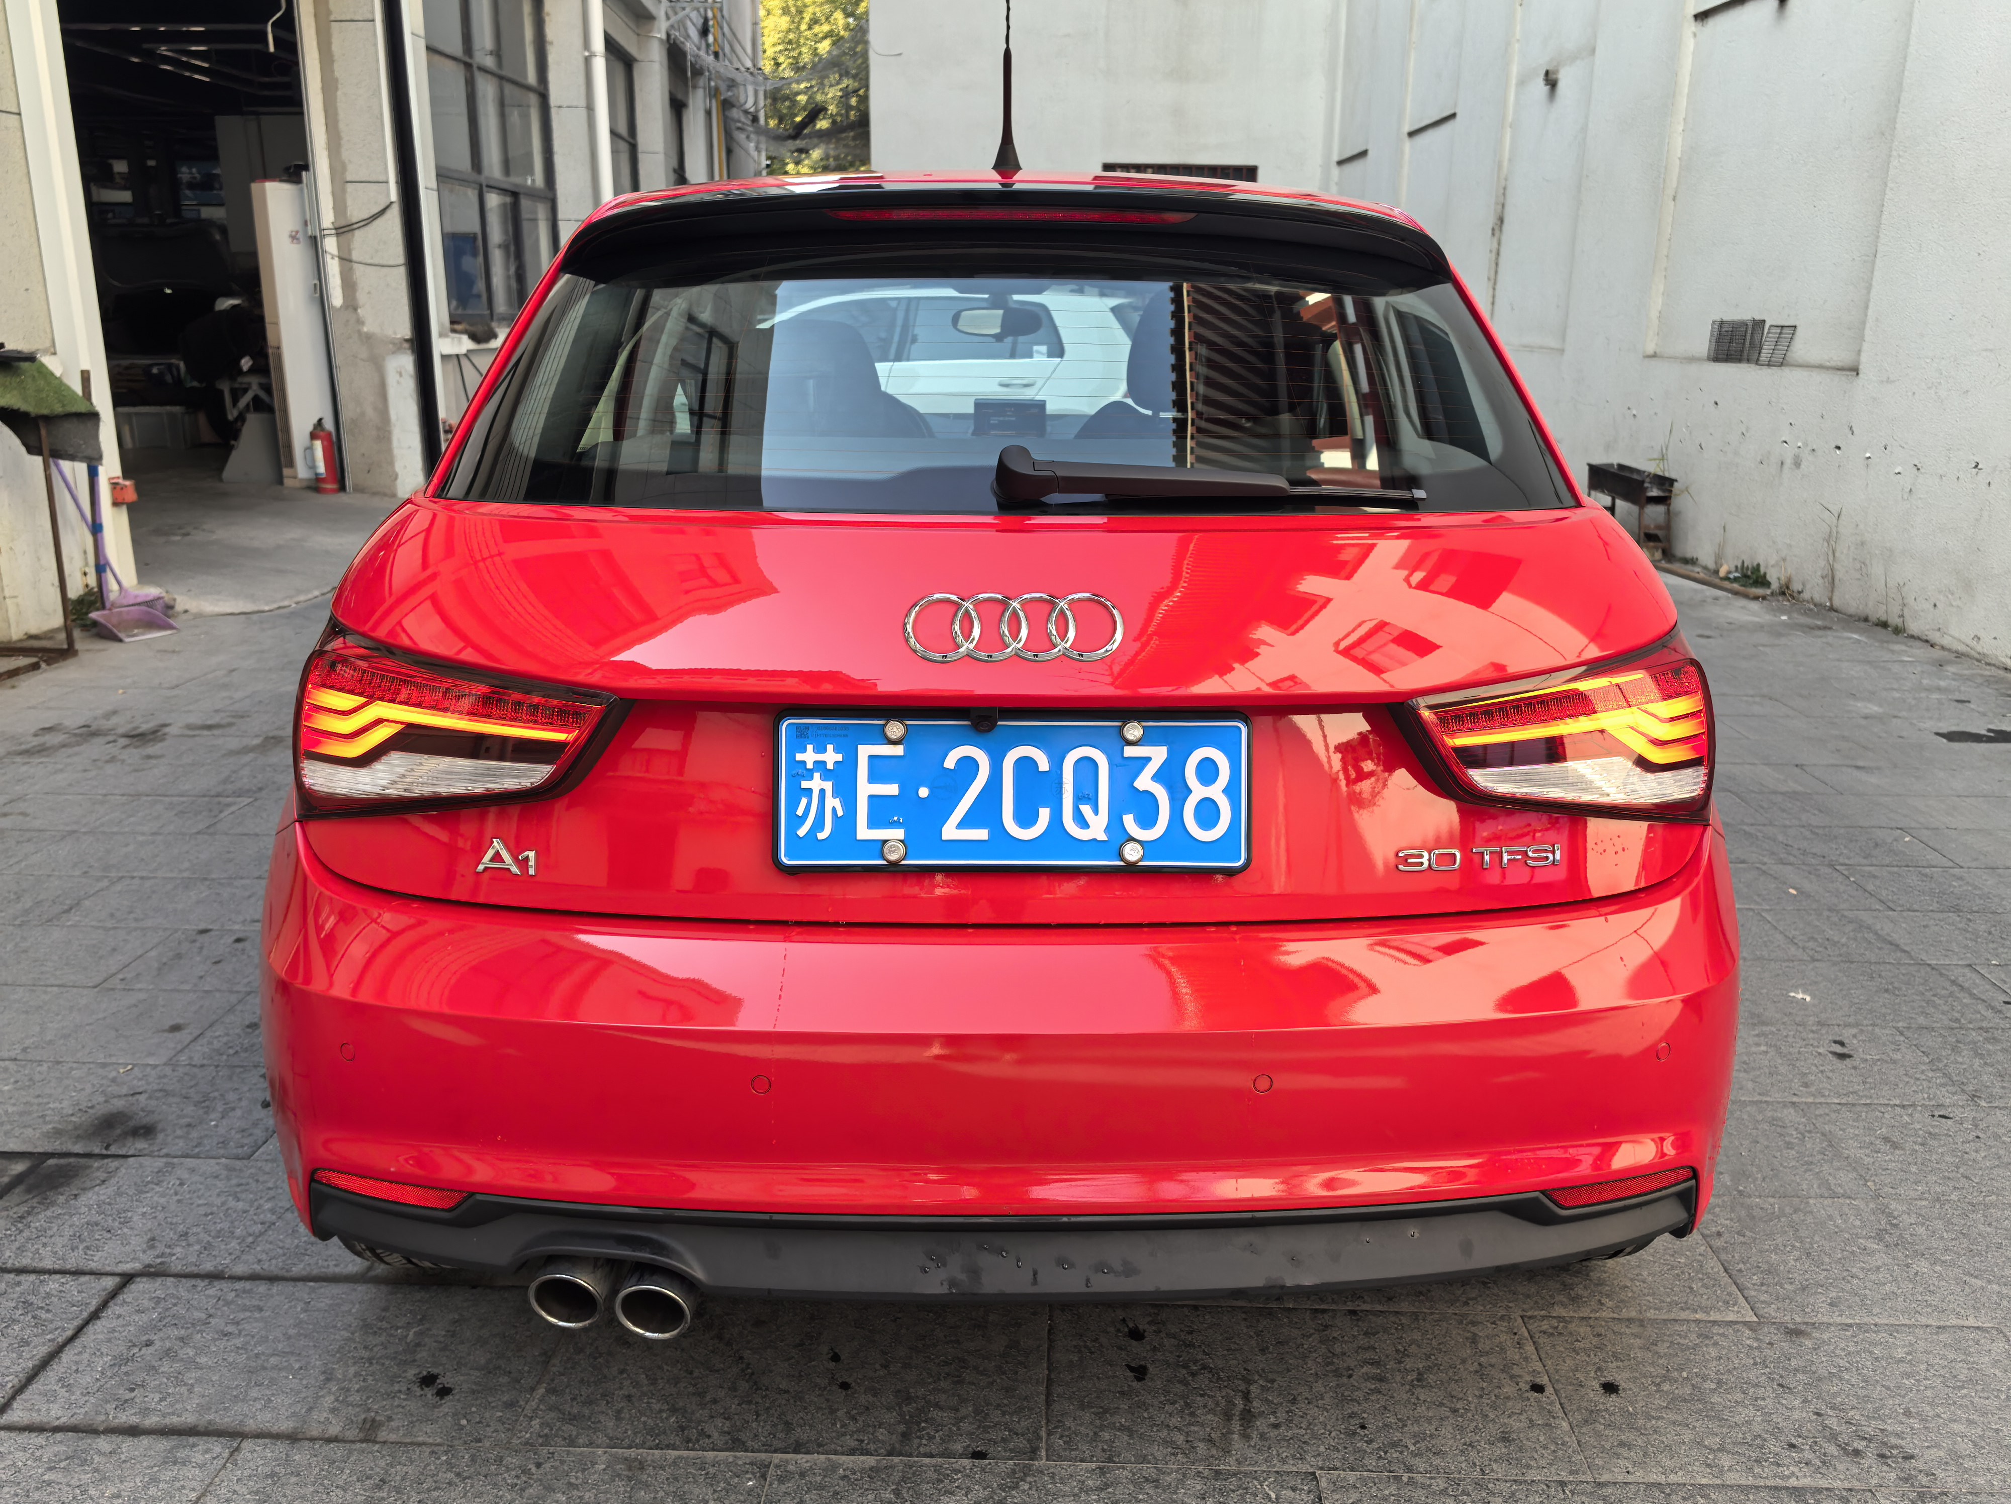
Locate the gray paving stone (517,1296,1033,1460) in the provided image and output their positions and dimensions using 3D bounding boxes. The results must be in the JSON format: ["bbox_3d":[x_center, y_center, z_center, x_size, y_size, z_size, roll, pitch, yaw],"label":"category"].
[{"bbox_3d":[-0.254,0.768,1.910,0.603,0.040,0.294,1,15,2],"label":"gray paving stone"}]

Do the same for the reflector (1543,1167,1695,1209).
[{"bbox_3d":[0.642,0.455,1.637,0.200,0.040,0.036,-4,16,-17],"label":"reflector"}]

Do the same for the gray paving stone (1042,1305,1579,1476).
[{"bbox_3d":[0.354,0.778,1.888,0.600,0.040,0.300,1,15,2],"label":"gray paving stone"}]

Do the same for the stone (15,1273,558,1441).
[{"bbox_3d":[-0.856,0.758,1.928,0.603,0.040,0.294,1,15,2],"label":"stone"}]

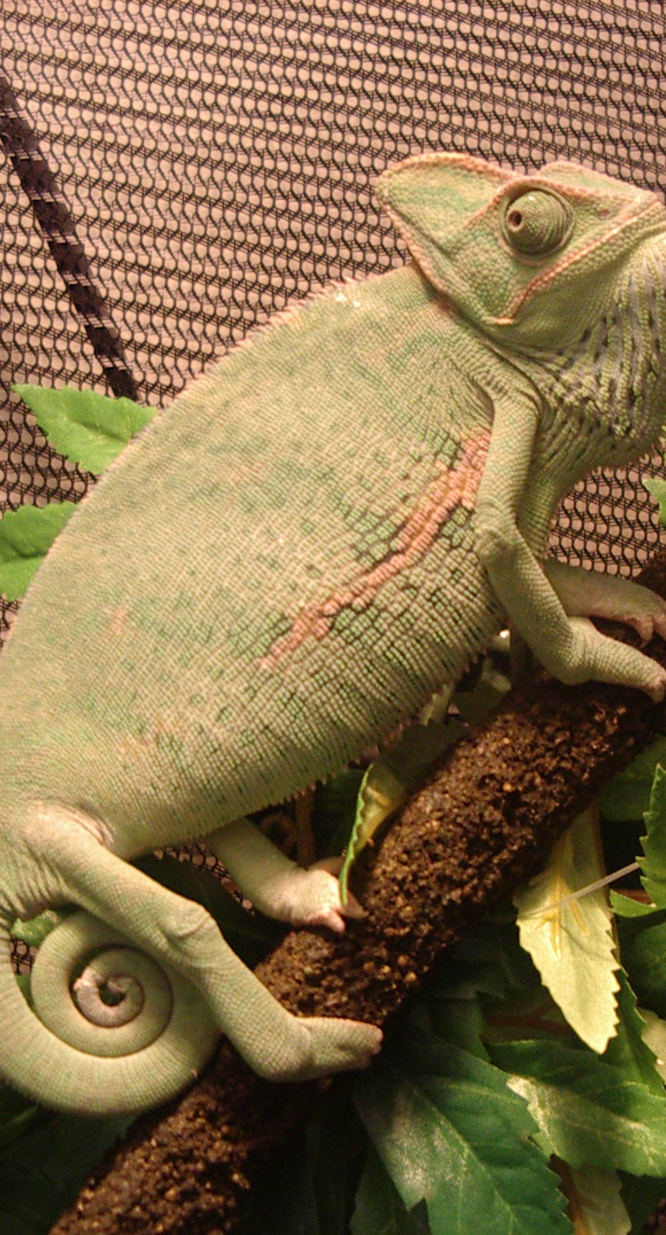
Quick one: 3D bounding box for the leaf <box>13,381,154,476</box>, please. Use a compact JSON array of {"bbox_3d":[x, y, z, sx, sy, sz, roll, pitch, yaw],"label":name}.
[{"bbox_3d":[-0.047,-0.039,0.375,0.043,0.021,0.013,28,-9,8],"label":"leaf"}]

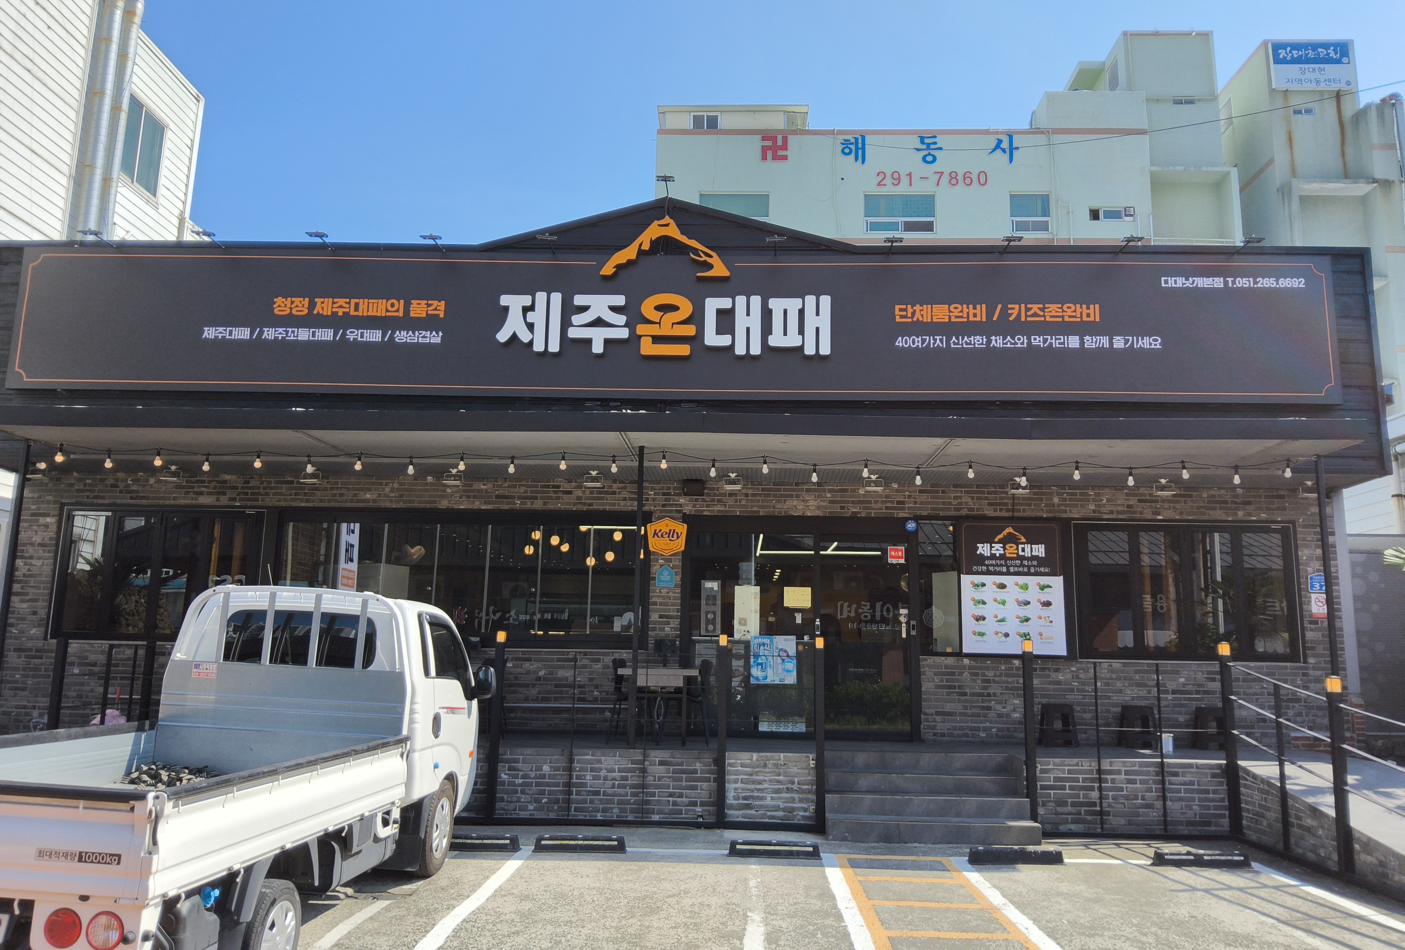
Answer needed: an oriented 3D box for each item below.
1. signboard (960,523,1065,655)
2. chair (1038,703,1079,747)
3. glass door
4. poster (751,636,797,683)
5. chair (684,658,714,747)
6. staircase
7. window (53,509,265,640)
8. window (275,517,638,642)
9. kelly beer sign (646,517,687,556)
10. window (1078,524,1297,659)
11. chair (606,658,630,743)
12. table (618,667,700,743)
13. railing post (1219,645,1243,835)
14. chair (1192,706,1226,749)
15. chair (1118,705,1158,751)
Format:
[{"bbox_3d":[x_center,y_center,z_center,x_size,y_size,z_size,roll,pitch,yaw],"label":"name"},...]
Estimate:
[{"bbox_3d":[3.345,1.217,10.942,1.091,1.415,0.051,1,-10,1],"label":"signboard"},{"bbox_3d":[3.629,2.563,10.412,0.350,0.415,0.330,1,-9,1],"label":"chair"},{"bbox_3d":[1.751,1.750,10.948,1.030,2.151,0.061,1,-10,1],"label":"glass door"},{"bbox_3d":[0.766,1.986,10.894,0.486,0.502,0.015,1,-10,1],"label":"poster"},{"bbox_3d":[-0.161,2.253,10.079,0.515,0.808,0.485,1,-10,1],"label":"chair"},{"bbox_3d":[2.011,2.900,9.159,1.828,0.707,0.808,1,-10,1],"label":"staircase"},{"bbox_3d":[-6.000,1.103,11.248,2.335,1.462,0.120,1,-9,1],"label":"window"},{"bbox_3d":[-2.683,1.134,11.165,4.104,1.420,0.120,1,-9,1],"label":"window"},{"bbox_3d":[-0.397,0.679,11.123,0.444,0.435,0.061,1,-10,1],"label":"kelly beer sign"},{"bbox_3d":[5.227,1.263,10.957,2.365,1.469,0.120,1,-9,1],"label":"window"},{"bbox_3d":[-0.671,2.246,10.091,0.505,0.808,0.485,1,-10,1],"label":"chair"},{"bbox_3d":[-0.410,2.303,10.190,0.774,0.716,1.150,1,-9,1],"label":"table"},{"bbox_3d":[4.738,2.354,9.100,0.085,1.694,0.085,1,-9,1],"label":"railing post"},{"bbox_3d":[5.189,2.584,10.372,0.350,0.415,0.330,1,-9,1],"label":"chair"},{"bbox_3d":[4.529,2.620,10.602,0.343,0.439,0.303,1,-10,1],"label":"chair"}]

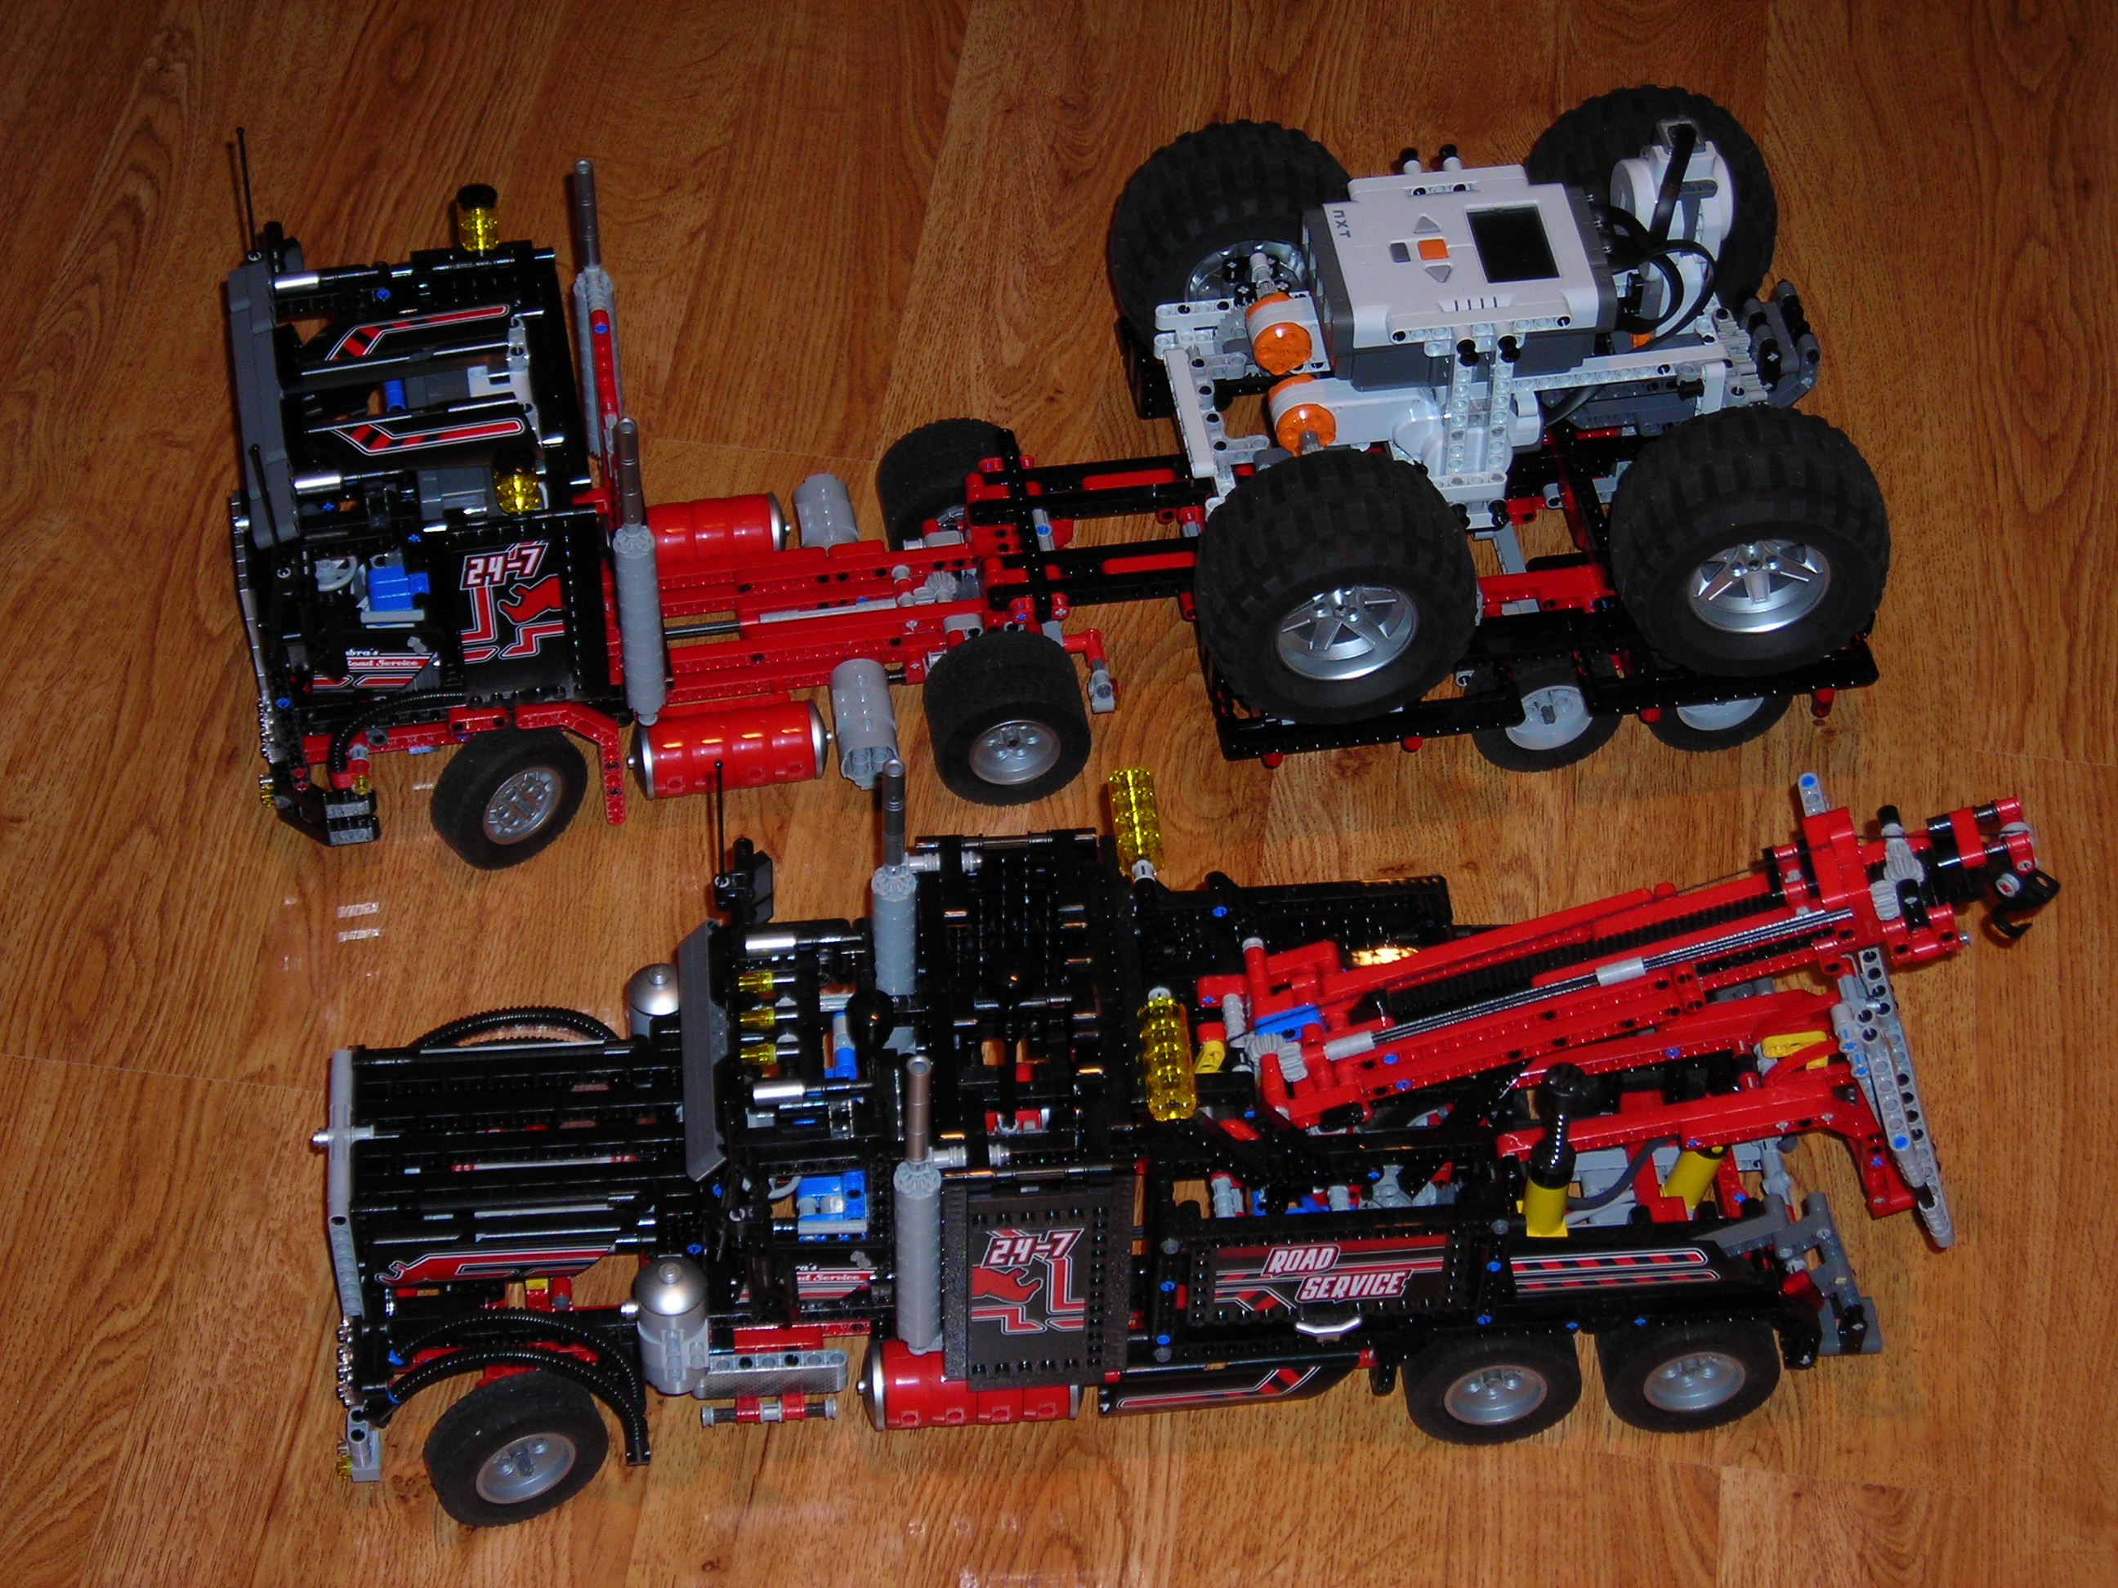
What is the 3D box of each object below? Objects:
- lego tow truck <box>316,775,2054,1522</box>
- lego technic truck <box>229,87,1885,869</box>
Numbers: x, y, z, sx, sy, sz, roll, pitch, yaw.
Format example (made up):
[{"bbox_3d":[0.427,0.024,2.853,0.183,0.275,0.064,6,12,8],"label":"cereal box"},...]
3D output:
[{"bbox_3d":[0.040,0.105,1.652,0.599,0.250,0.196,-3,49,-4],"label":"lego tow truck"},{"bbox_3d":[-0.008,-0.131,1.858,0.638,0.252,0.242,-7,49,-7],"label":"lego technic truck"}]

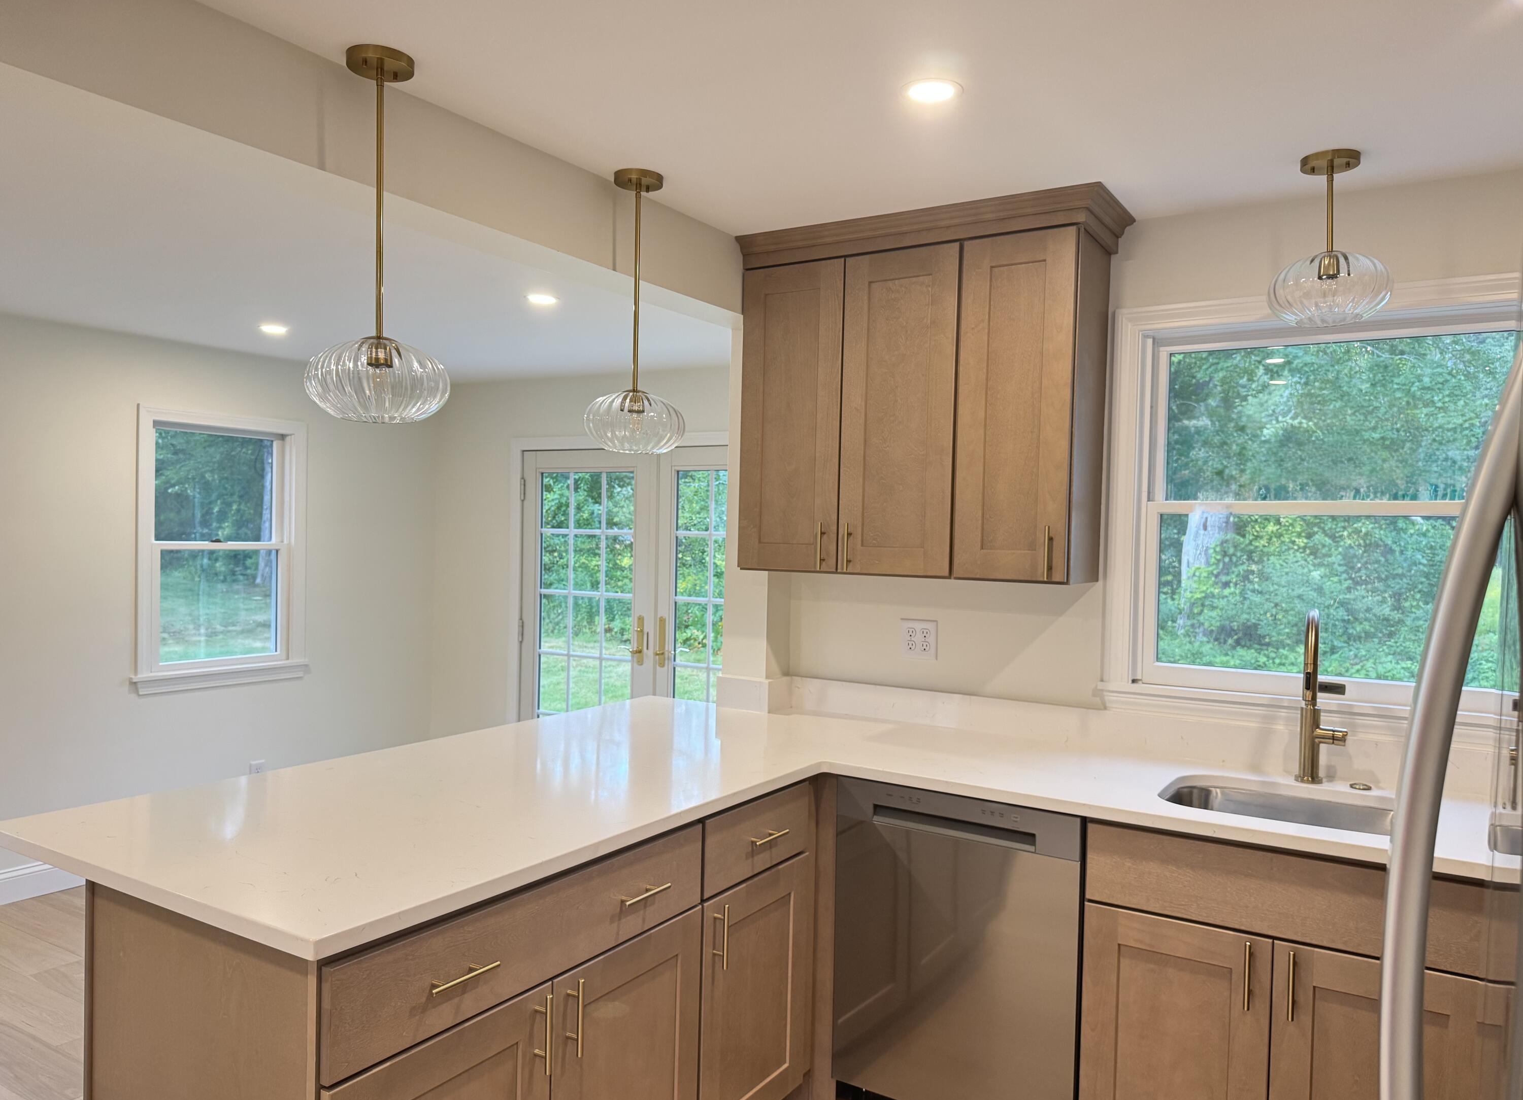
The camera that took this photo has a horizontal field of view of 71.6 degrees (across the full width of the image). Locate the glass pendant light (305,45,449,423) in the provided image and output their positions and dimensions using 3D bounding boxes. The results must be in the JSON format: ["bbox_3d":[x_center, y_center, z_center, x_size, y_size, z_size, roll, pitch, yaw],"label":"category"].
[{"bbox_3d":[-0.719,-0.583,1.986,0.253,0.674,0.253,2,1,32],"label":"glass pendant light"}]

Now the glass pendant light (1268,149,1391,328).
[{"bbox_3d":[1.282,-0.701,2.387,0.250,0.366,0.250,2,1,32],"label":"glass pendant light"}]

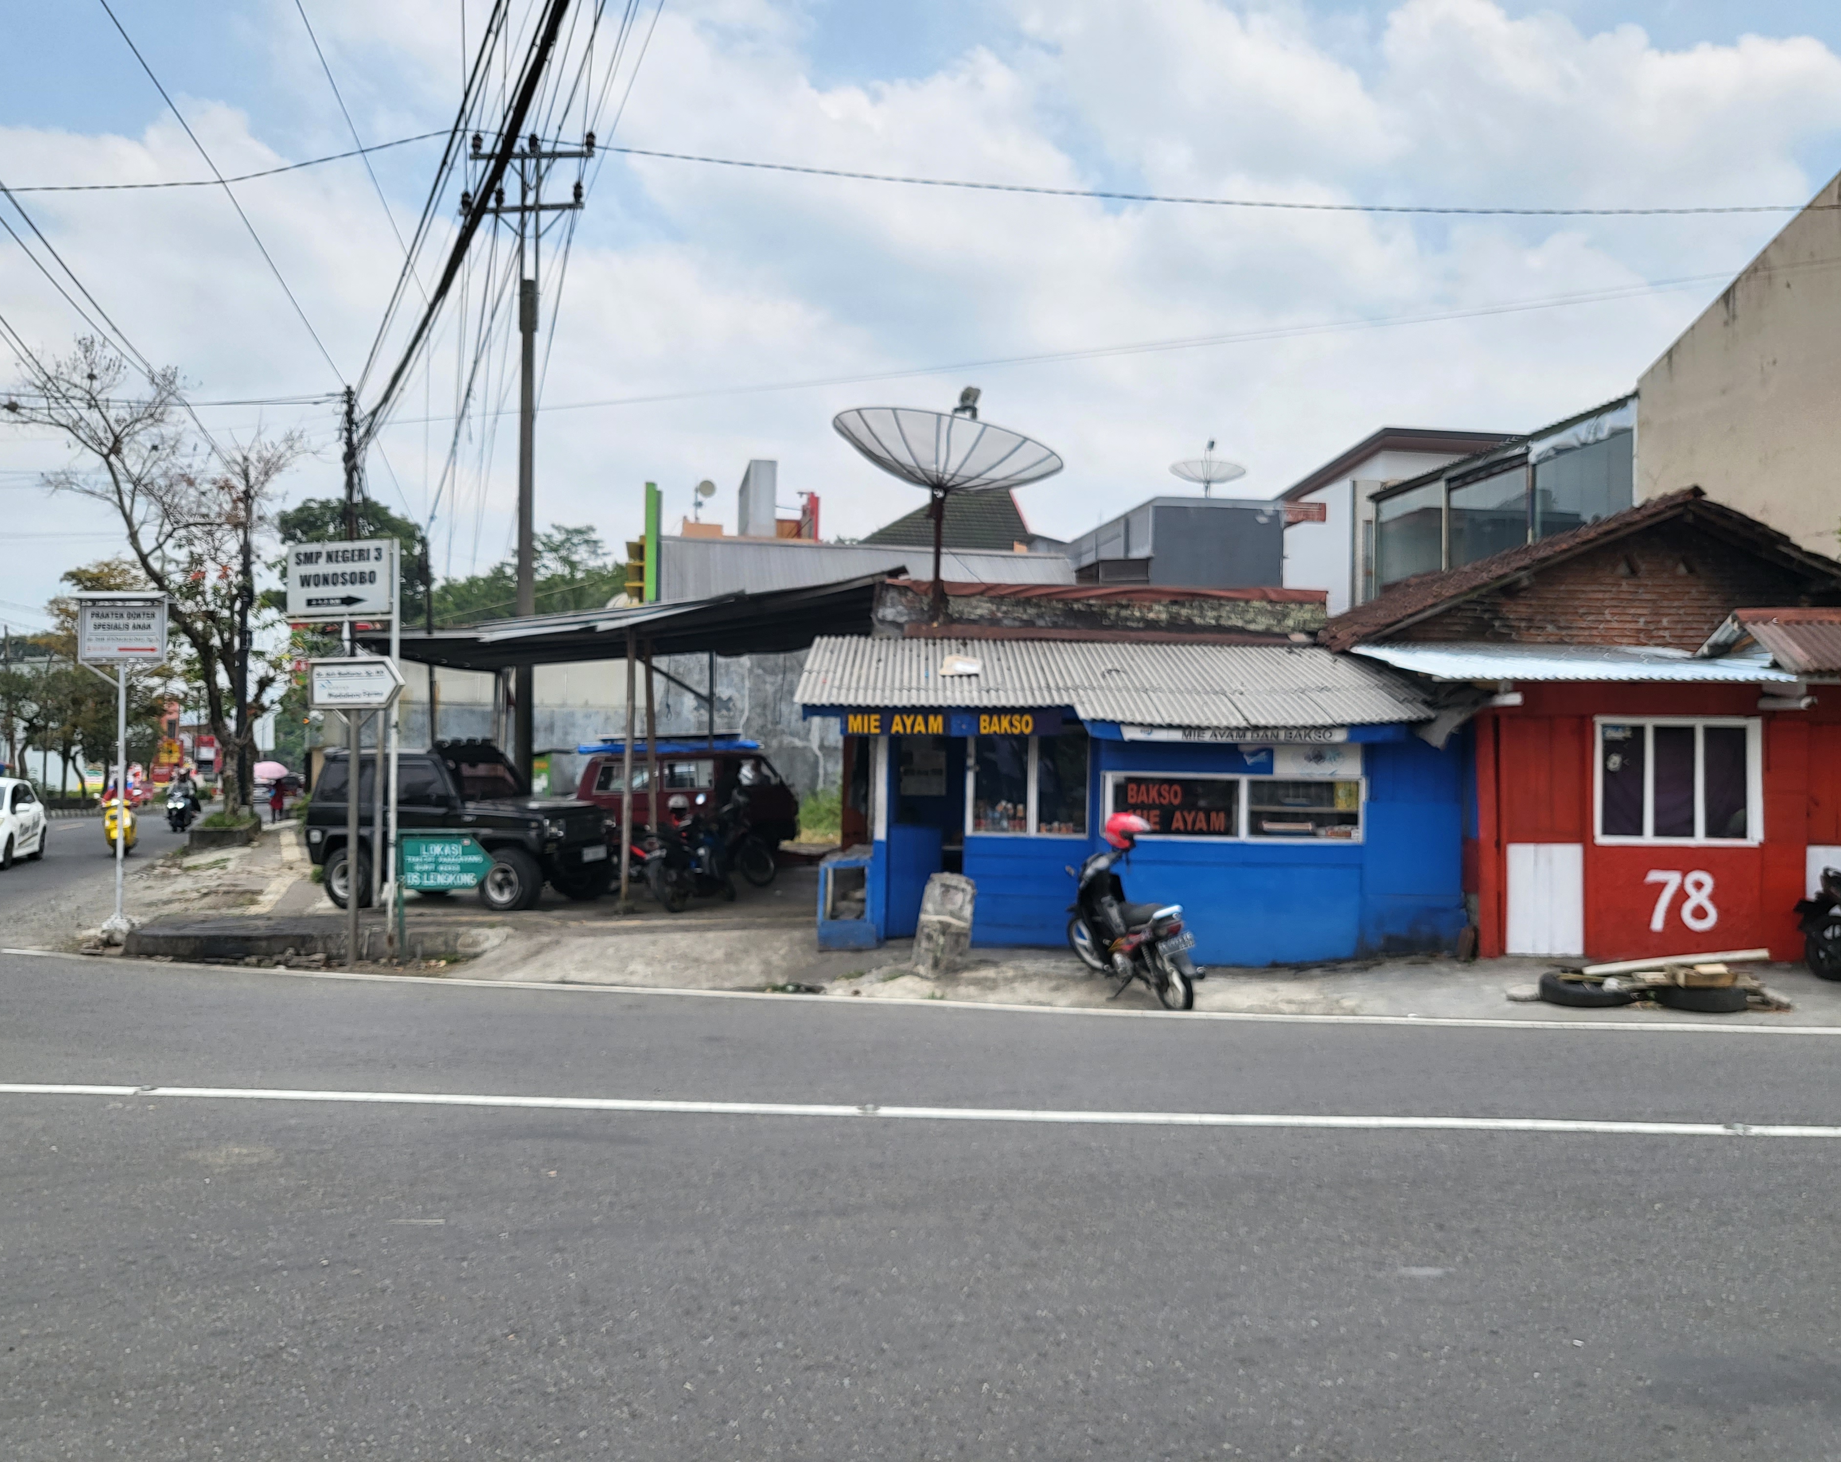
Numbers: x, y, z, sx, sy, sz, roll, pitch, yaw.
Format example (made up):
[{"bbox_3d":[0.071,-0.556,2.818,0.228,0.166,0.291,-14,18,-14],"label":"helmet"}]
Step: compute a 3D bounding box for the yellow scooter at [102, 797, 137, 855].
[{"bbox_3d":[-15.447,1.770,28.214,0.720,1.130,1.820,1,-2,-21],"label":"yellow scooter"}]

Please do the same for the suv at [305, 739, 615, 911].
[{"bbox_3d":[-5.265,1.114,16.973,3.500,1.840,1.620,0,-2,20],"label":"suv"}]

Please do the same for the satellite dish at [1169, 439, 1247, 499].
[{"bbox_3d":[7.805,-7.077,39.521,2.100,1.650,2.100,0,-2,18],"label":"satellite dish"}]

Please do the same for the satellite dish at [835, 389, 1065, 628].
[{"bbox_3d":[0.286,-2.199,14.529,2.300,2.300,2.300,0,-2,18],"label":"satellite dish"}]

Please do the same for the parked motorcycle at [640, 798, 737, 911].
[{"bbox_3d":[-2.347,1.324,15.765,0.700,1.150,1.900,0,-2,23],"label":"parked motorcycle"}]

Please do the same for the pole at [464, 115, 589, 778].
[{"bbox_3d":[-5.969,-3.570,22.143,1.850,11.200,0.400,0,-1,6],"label":"pole"}]

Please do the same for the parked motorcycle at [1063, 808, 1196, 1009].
[{"bbox_3d":[1.633,1.394,11.366,0.700,1.250,1.880,1,-2,-23],"label":"parked motorcycle"}]

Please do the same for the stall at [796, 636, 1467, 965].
[{"bbox_3d":[1.778,0.506,13.388,5.650,2.950,3.100,0,-1,-3],"label":"stall"}]

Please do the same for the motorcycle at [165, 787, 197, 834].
[{"bbox_3d":[-17.997,1.937,35.715,0.750,1.150,1.900,1,-2,-23],"label":"motorcycle"}]

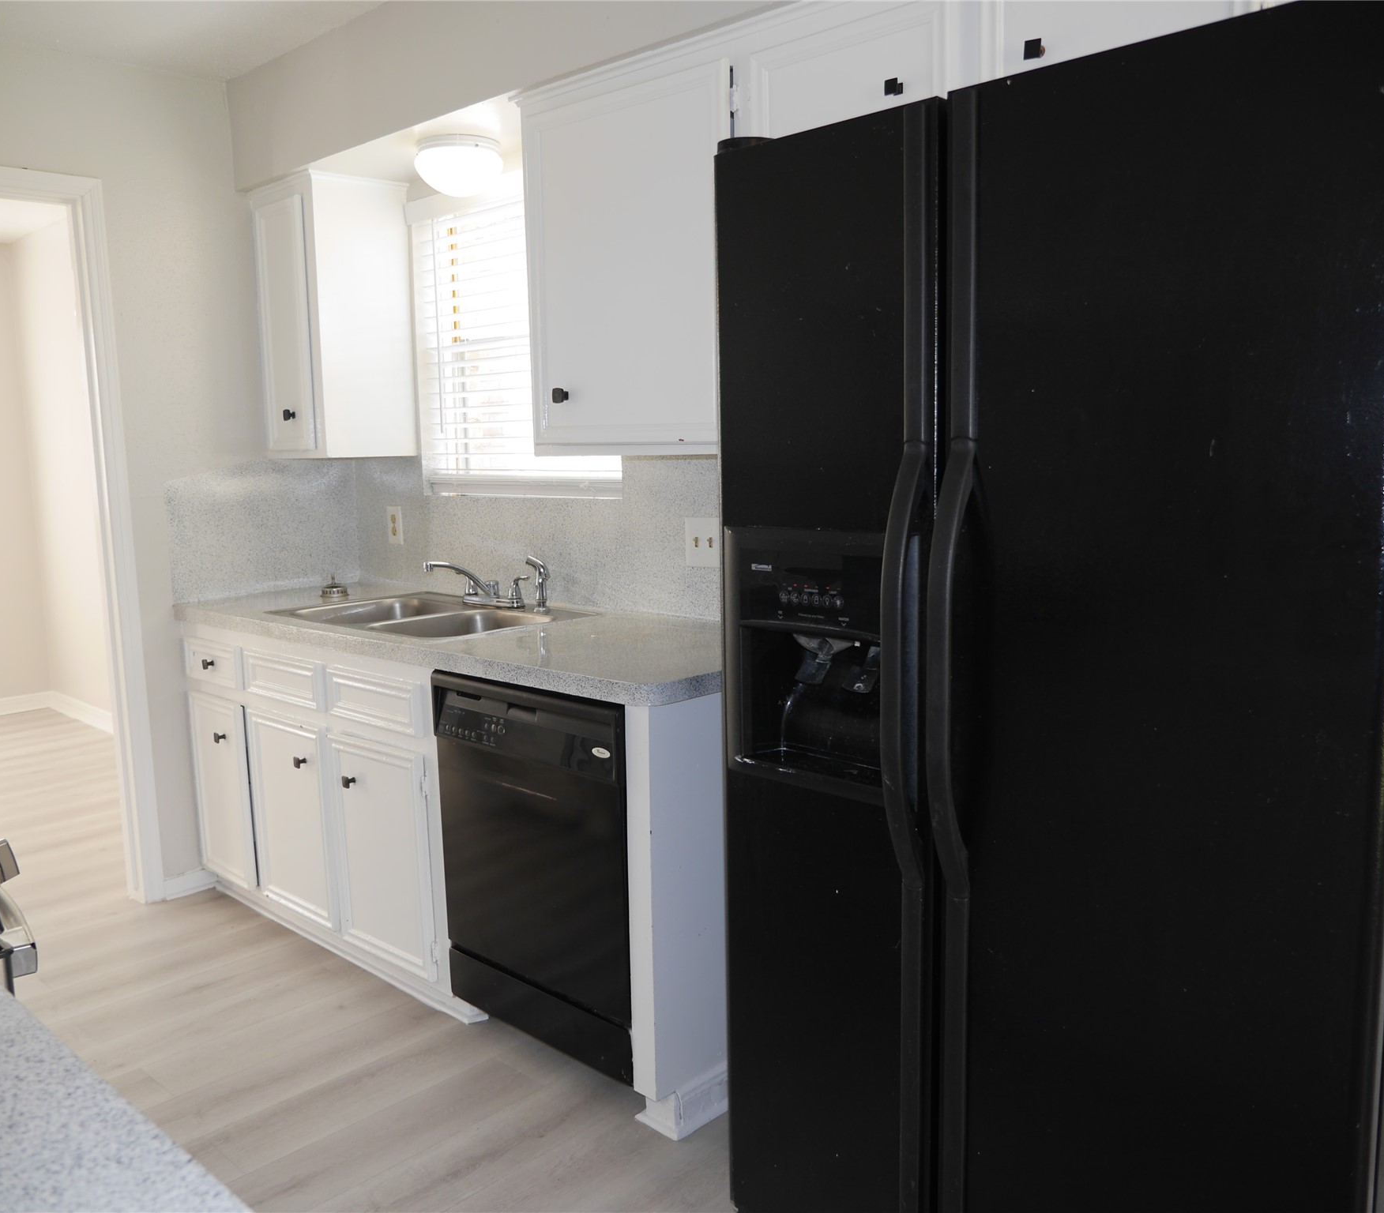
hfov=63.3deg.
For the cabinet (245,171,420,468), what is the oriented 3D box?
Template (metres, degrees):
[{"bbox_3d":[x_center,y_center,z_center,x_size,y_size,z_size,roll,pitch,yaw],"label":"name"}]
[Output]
[{"bbox_3d":[-1.109,-0.865,3.458,0.369,0.806,0.320,6,11,42],"label":"cabinet"}]

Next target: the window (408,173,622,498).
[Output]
[{"bbox_3d":[-0.515,-0.749,3.119,0.865,0.855,0.065,6,11,42],"label":"window"}]

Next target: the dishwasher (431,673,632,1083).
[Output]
[{"bbox_3d":[-0.149,0.531,2.567,0.612,0.832,0.598,6,11,42],"label":"dishwasher"}]

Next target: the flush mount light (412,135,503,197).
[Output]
[{"bbox_3d":[-0.605,-1.142,2.935,0.234,0.128,0.234,-1,8,0],"label":"flush mount light"}]

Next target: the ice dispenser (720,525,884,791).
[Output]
[{"bbox_3d":[0.197,0.078,1.708,0.305,0.394,0.110,6,11,42],"label":"ice dispenser"}]

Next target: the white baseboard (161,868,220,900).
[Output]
[{"bbox_3d":[-1.547,0.856,3.449,0.017,0.072,0.168,6,11,42],"label":"white baseboard"}]

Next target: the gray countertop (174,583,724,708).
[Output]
[{"bbox_3d":[-0.595,0.050,2.919,1.999,0.038,0.627,6,11,42],"label":"gray countertop"}]

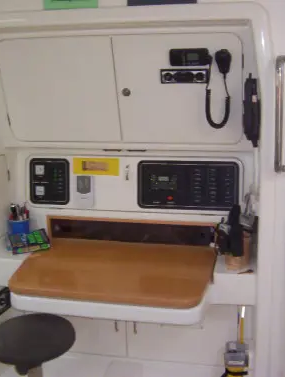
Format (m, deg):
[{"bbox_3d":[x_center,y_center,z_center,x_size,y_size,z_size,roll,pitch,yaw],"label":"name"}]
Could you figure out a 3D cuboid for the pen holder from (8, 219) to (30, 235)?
[{"bbox_3d":[-0.542,0.195,2.297,0.090,0.113,0.090,2,10,12],"label":"pen holder"}]

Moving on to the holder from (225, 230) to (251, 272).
[{"bbox_3d":[0.368,0.238,2.006,0.090,0.130,0.090,2,10,12],"label":"holder"}]

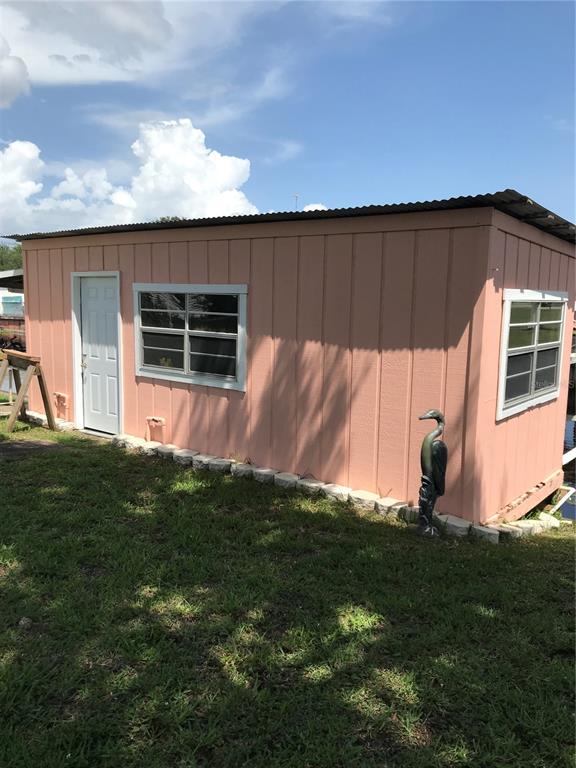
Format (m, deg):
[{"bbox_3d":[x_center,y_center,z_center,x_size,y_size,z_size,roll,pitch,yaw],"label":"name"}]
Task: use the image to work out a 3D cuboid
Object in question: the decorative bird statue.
[{"bbox_3d":[1.152,0.697,4.933,0.300,0.980,0.210,-4,10,-32],"label":"decorative bird statue"}]

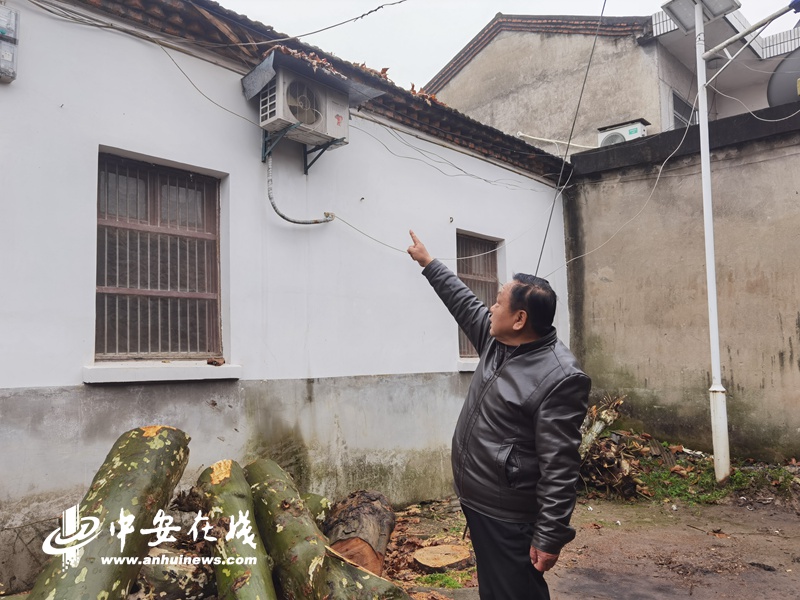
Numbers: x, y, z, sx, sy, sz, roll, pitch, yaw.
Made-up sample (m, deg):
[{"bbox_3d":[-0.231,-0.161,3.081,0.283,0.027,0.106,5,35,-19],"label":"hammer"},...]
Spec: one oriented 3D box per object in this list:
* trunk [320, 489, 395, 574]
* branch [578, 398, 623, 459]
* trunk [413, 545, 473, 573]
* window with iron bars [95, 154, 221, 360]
[{"bbox_3d":[-0.285,1.710,4.550,0.500,0.450,0.950,0,-5,-2],"label":"trunk"},{"bbox_3d":[2.227,1.475,7.000,0.350,0.880,0.350,31,-5,21],"label":"branch"},{"bbox_3d":[0.315,1.886,4.550,0.440,0.100,0.440,0,-5,0],"label":"trunk"},{"bbox_3d":[-1.846,-0.285,4.825,1.000,1.500,0.100,4,-7,-44],"label":"window with iron bars"}]

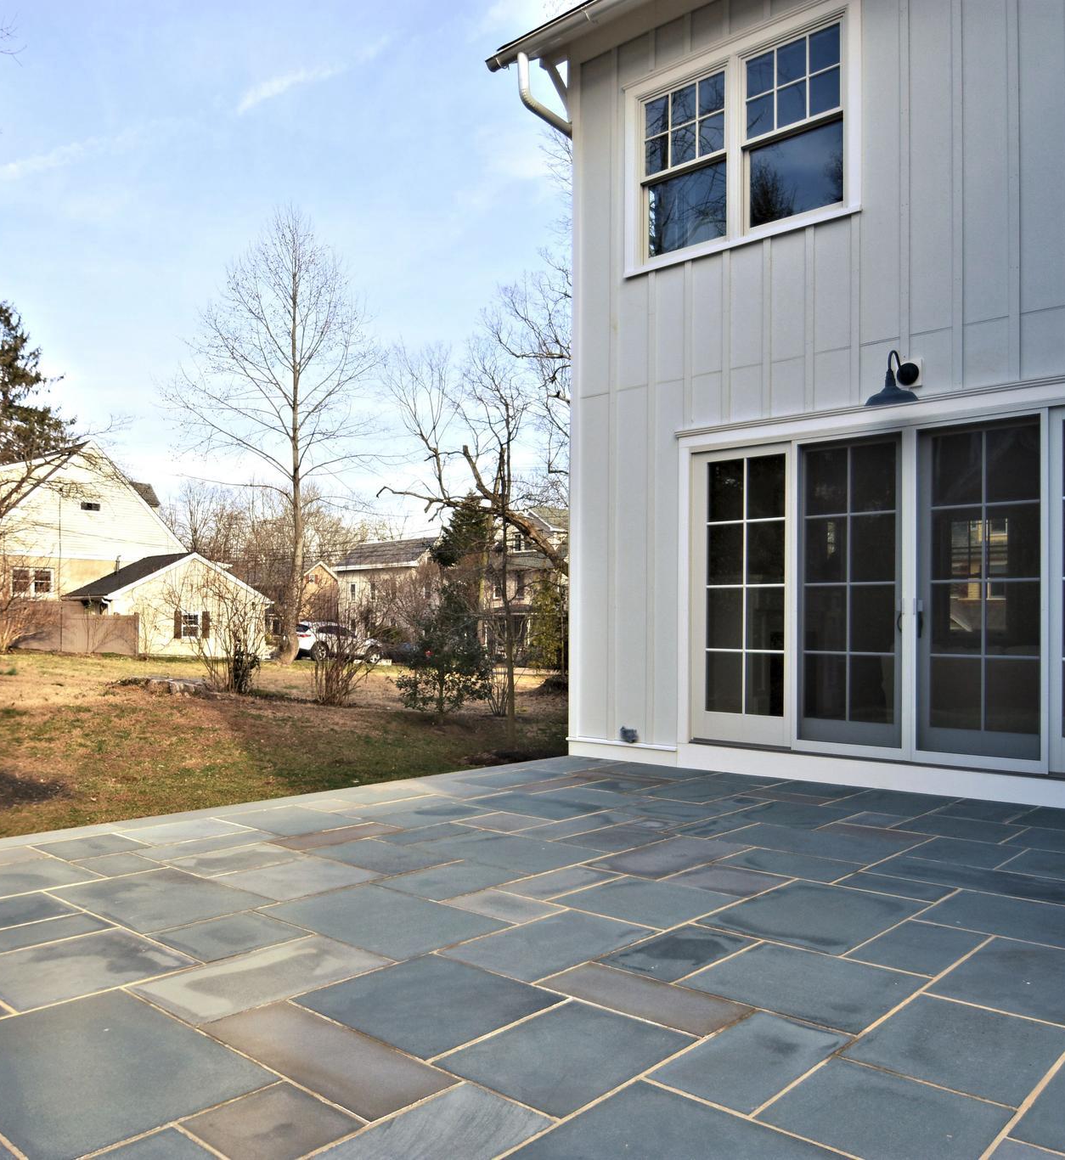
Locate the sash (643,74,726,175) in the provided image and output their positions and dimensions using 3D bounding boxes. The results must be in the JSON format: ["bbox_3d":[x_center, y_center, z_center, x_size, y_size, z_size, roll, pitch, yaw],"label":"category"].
[{"bbox_3d":[1.279,-3.835,7.750,0.760,0.710,0.050,-2,-4,38],"label":"sash"}]

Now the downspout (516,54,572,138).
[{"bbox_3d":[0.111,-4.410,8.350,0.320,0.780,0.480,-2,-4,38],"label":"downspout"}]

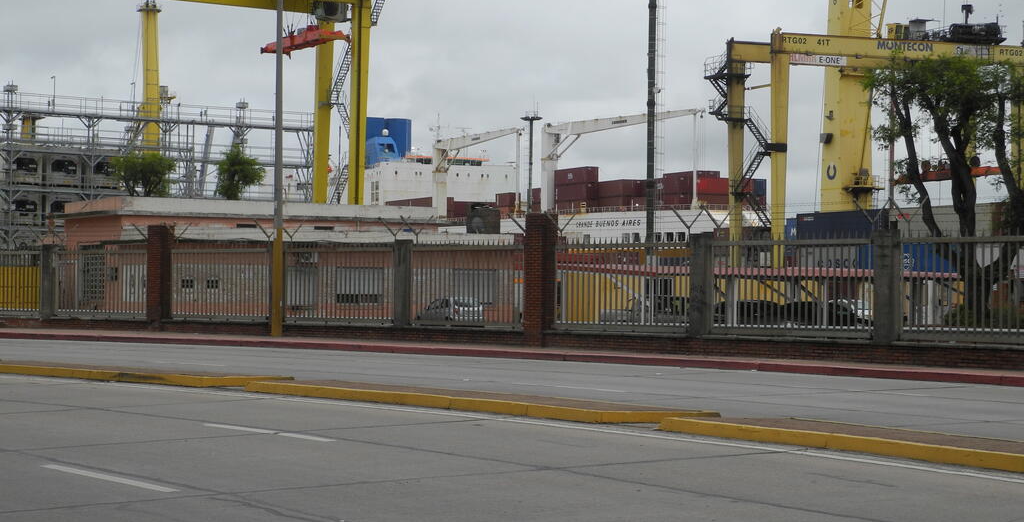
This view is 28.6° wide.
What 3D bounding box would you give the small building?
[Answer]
[{"bbox_3d":[-11.534,0.178,88.814,14.700,5.300,8.800,1,-1,-27],"label":"small building"}]

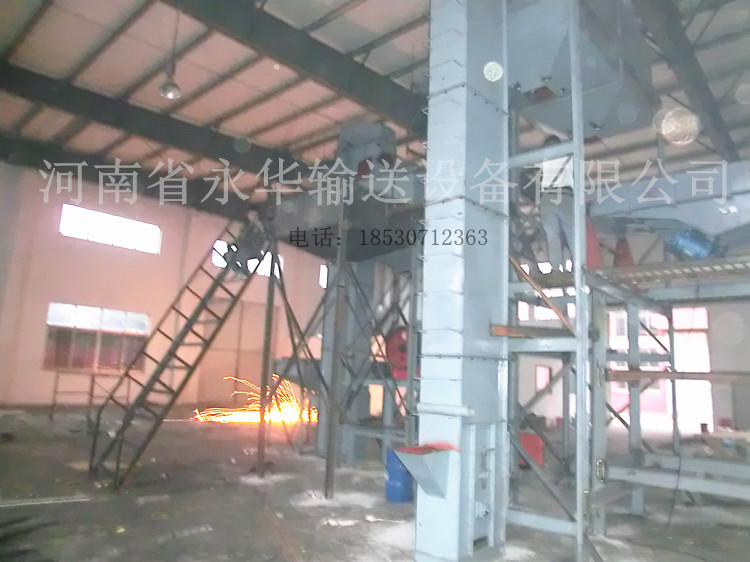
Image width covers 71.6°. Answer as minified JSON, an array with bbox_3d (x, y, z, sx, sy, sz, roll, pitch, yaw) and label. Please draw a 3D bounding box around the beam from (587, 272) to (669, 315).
[{"bbox_3d":[3.430,0.212,6.969,0.086,0.146,3.543,-6,-12,42],"label":"beam"}]

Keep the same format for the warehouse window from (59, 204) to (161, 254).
[{"bbox_3d":[-9.265,-1.781,18.341,0.142,1.006,3.293,-6,-12,42],"label":"warehouse window"}]

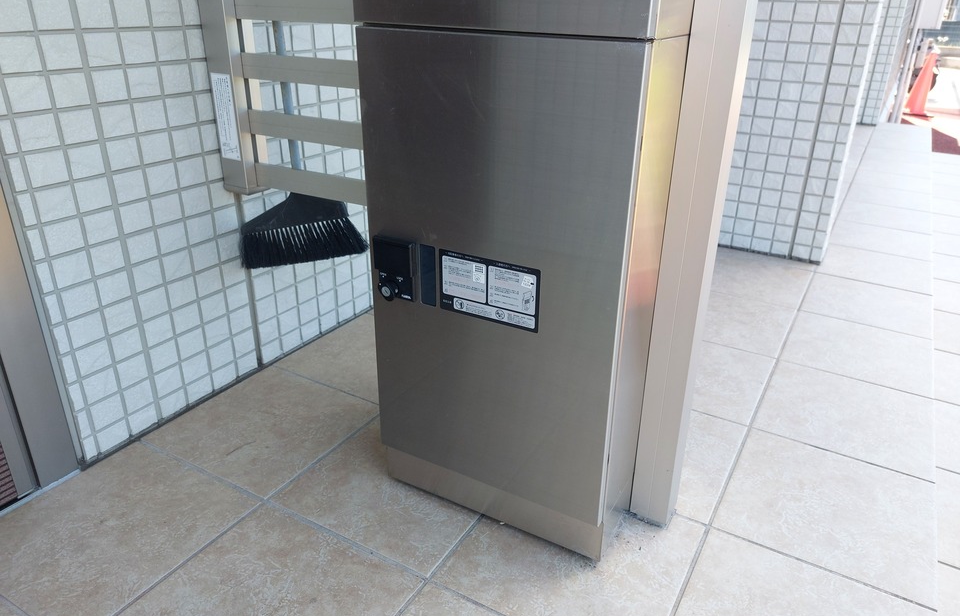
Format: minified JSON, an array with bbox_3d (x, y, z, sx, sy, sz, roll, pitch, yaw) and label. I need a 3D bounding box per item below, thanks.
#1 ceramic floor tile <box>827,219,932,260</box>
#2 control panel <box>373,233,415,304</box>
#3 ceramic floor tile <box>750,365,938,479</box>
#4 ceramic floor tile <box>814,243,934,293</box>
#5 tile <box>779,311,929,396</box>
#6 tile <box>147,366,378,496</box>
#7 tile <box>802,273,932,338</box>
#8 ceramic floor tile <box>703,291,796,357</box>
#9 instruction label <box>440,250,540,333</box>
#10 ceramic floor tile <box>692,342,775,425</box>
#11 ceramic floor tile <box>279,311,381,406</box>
[{"bbox_3d":[1.328,-0.224,2.217,0.285,0.010,0.296,15,28,28],"label":"ceramic floor tile"},{"bbox_3d":[-0.116,-0.050,0.894,0.061,0.085,0.020,14,28,27],"label":"control panel"},{"bbox_3d":[0.701,0.203,1.277,0.285,0.010,0.296,15,28,28],"label":"ceramic floor tile"},{"bbox_3d":[1.171,-0.117,1.982,0.285,0.010,0.296,15,28,28],"label":"ceramic floor tile"},{"bbox_3d":[0.858,0.097,1.512,0.285,0.010,0.296,15,28,28],"label":"tile"},{"bbox_3d":[-0.388,0.216,1.233,0.309,0.010,0.296,15,28,28],"label":"tile"},{"bbox_3d":[1.014,-0.010,1.747,0.285,0.010,0.296,15,28,28],"label":"tile"},{"bbox_3d":[0.601,0.032,1.643,0.296,0.010,0.296,15,28,28],"label":"ceramic floor tile"},{"bbox_3d":[0.010,-0.022,0.840,0.145,0.083,0.002,14,28,27],"label":"instruction label"},{"bbox_3d":[0.445,0.138,1.409,0.296,0.010,0.296,15,28,28],"label":"ceramic floor tile"},{"bbox_3d":[-0.233,0.109,1.468,0.313,0.010,0.296,15,28,28],"label":"ceramic floor tile"}]

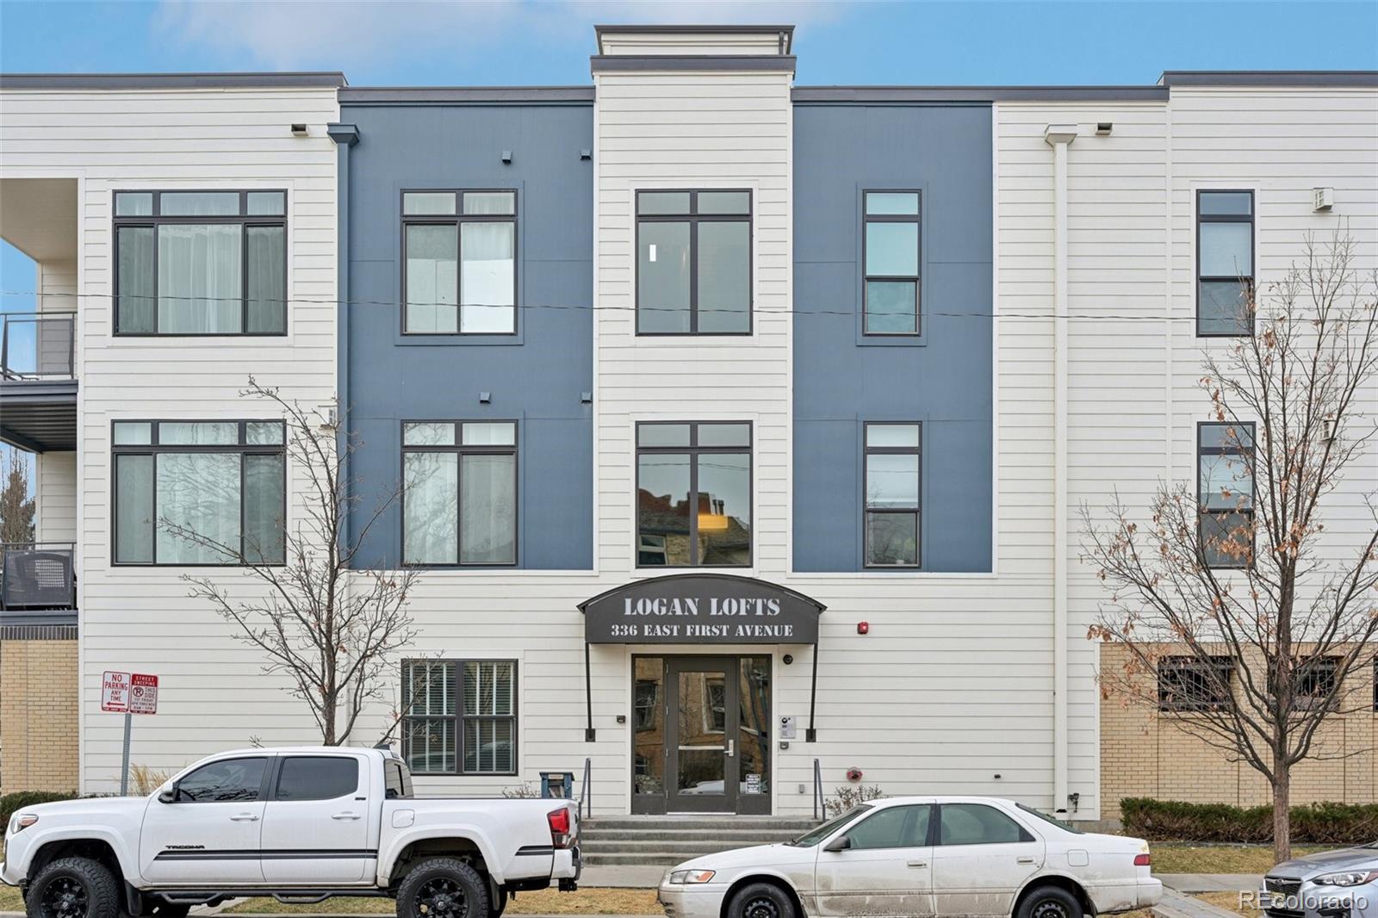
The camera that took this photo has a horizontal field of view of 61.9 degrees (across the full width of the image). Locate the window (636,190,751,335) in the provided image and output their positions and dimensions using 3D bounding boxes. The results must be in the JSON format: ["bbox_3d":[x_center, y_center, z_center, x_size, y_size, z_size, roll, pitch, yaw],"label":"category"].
[{"bbox_3d":[0.085,-3.007,17.650,1.809,2.258,0.130,0,0,0],"label":"window"}]

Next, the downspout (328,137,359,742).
[{"bbox_3d":[-5.270,0.120,17.540,0.440,10.400,0.220,0,0,0],"label":"downspout"}]

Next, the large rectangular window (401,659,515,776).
[{"bbox_3d":[-3.526,3.970,17.650,1.771,1.787,0.130,0,0,0],"label":"large rectangular window"}]

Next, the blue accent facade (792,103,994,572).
[{"bbox_3d":[3.141,-1.861,17.650,3.071,7.196,0.200,0,0,0],"label":"blue accent facade"}]

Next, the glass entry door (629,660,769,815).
[{"bbox_3d":[0.203,4.235,17.650,2.144,2.448,0.150,0,0,0],"label":"glass entry door"}]

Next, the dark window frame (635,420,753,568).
[{"bbox_3d":[0.084,0.550,17.650,1.784,2.225,0.130,0,0,0],"label":"dark window frame"}]

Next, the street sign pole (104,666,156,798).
[{"bbox_3d":[-6.440,3.700,13.100,0.610,2.600,0.080,3,0,0],"label":"street sign pole"}]

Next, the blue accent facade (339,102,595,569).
[{"bbox_3d":[-3.406,-1.898,17.650,3.915,7.188,0.200,0,0,0],"label":"blue accent facade"}]

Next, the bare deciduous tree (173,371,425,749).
[{"bbox_3d":[-5.480,2.150,16.000,3.500,6.400,3.000,0,0,0],"label":"bare deciduous tree"}]

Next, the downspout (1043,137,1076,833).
[{"bbox_3d":[5.690,0.170,17.540,0.440,10.500,0.220,0,0,0],"label":"downspout"}]

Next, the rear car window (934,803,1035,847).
[{"bbox_3d":[2.765,3.405,10.700,0.930,0.410,0.100,0,-9,0],"label":"rear car window"}]

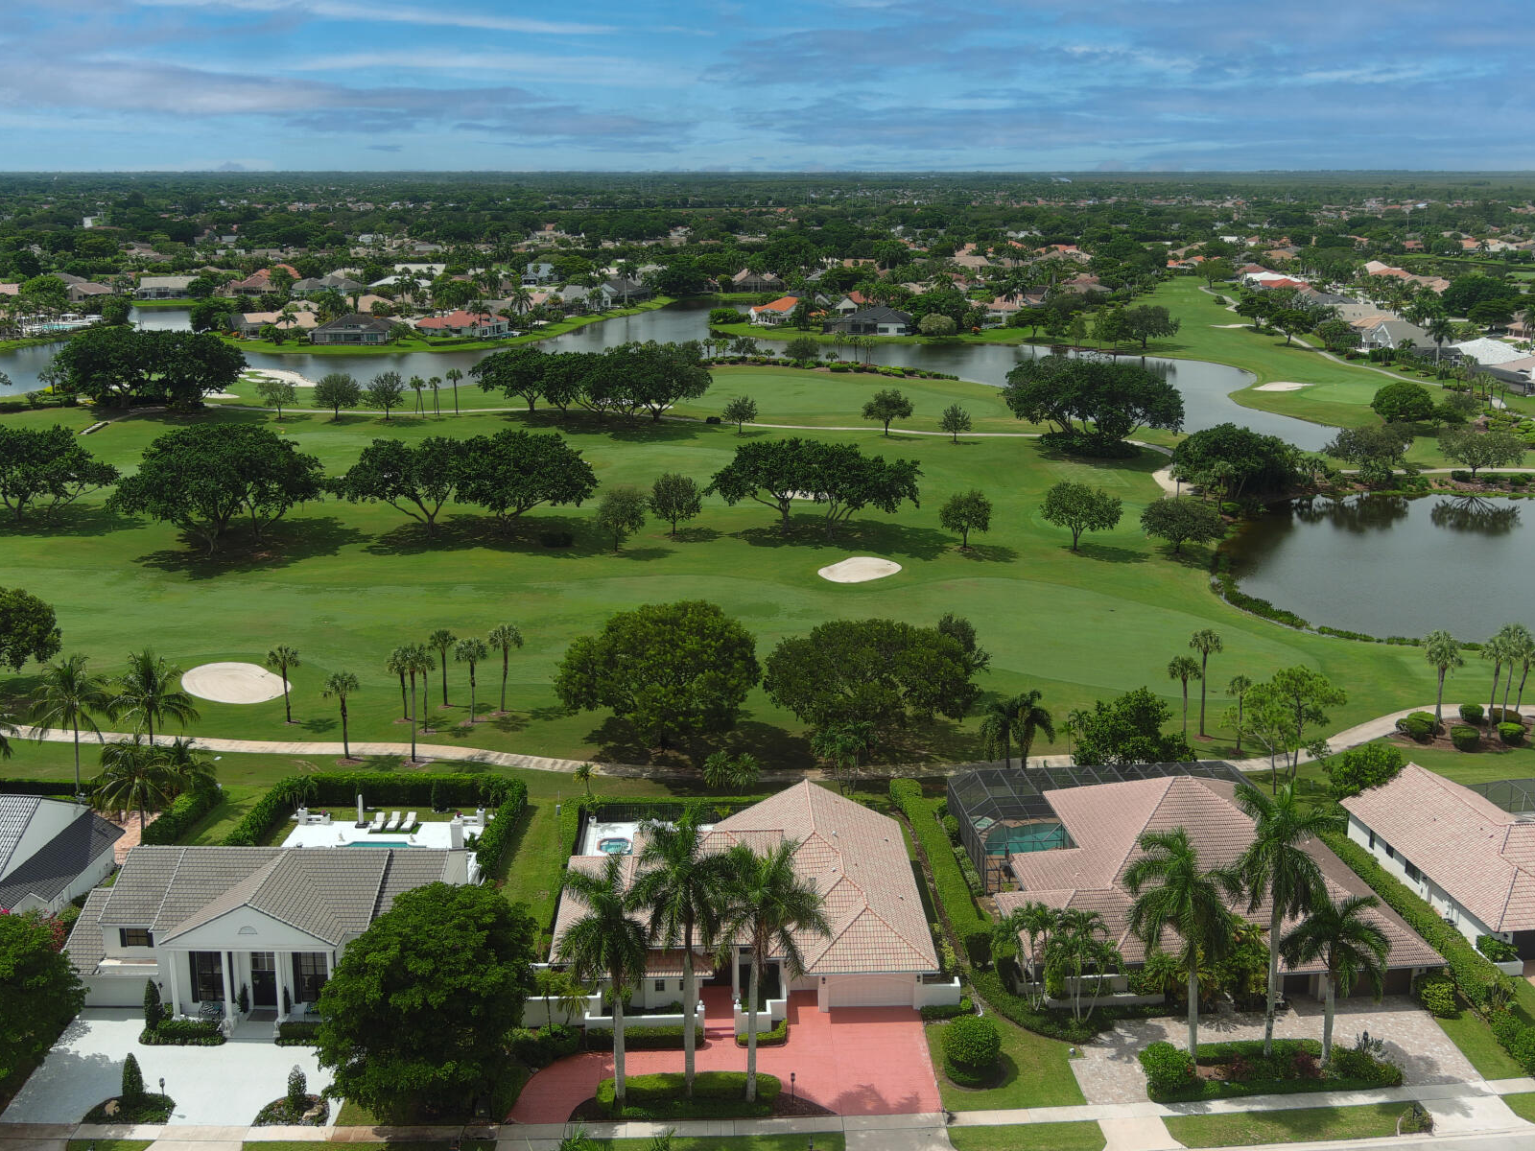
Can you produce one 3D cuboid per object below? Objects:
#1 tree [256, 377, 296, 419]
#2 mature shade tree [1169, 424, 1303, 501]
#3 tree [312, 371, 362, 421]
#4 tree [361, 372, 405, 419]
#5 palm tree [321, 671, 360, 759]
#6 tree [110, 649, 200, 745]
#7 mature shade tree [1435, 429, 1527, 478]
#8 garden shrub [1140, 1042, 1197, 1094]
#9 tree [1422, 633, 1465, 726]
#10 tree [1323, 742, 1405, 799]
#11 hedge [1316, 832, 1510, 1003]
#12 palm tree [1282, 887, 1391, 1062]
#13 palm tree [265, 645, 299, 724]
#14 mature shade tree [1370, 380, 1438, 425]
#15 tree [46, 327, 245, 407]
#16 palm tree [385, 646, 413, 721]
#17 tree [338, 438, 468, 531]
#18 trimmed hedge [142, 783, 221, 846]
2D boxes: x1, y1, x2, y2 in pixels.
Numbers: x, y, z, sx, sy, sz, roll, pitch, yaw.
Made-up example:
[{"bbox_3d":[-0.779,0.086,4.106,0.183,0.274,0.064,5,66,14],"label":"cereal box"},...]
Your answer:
[{"bbox_3d":[-99.639,-35.999,283.132,8.080,8.500,7.840,0,16,0],"label":"tree"},{"bbox_3d":[71.934,-17.680,214.642,19.500,11.210,17.680,0,16,0],"label":"mature shade tree"},{"bbox_3d":[-88.690,-37.071,287.006,9.845,9.832,9.845,-5,17,-17],"label":"tree"},{"bbox_3d":[-77.510,-36.354,282.204,8.460,9.710,8.210,0,16,0],"label":"tree"},{"bbox_3d":[-33.833,11.192,110.902,2.867,7.346,2.867,0,16,0],"label":"palm tree"},{"bbox_3d":[-49.921,12.226,114.354,6.755,12.529,6.755,-8,18,-25],"label":"tree"},{"bbox_3d":[117.210,-19.790,227.320,12.820,7.970,11.540,8,18,26],"label":"mature shade tree"},{"bbox_3d":[22.688,27.831,78.788,3.161,2.547,3.161,5,17,18],"label":"garden shrub"},{"bbox_3d":[60.720,9.399,125.826,3.940,9.190,3.940,0,16,0],"label":"tree"},{"bbox_3d":[43.391,14.971,101.363,5.514,5.459,5.514,0,16,0],"label":"tree"},{"bbox_3d":[43.070,22.640,93.690,1.800,1.800,19.770,-2,16,-6],"label":"hedge"},{"bbox_3d":[31.219,22.561,77.675,6.060,11.010,6.060,0,16,0],"label":"palm tree"},{"bbox_3d":[-44.438,10.034,128.082,2.970,7.560,2.970,0,16,0],"label":"palm tree"},{"bbox_3d":[126.996,-34.988,278.739,12.220,8.390,12.220,0,16,0],"label":"mature shade tree"},{"bbox_3d":[-131.890,-43.890,294.930,37.770,16.340,30.220,-7,18,-23],"label":"tree"},{"bbox_3d":[-33.441,9.902,127.342,2.880,7.380,2.880,0,16,0],"label":"palm tree"},{"bbox_3d":[-50.888,-12.516,196.310,18.766,13.800,17.265,-4,17,-14],"label":"tree"},{"bbox_3d":[-42.150,17.295,99.686,1.600,1.950,8.400,1,16,3],"label":"trimmed hedge"}]

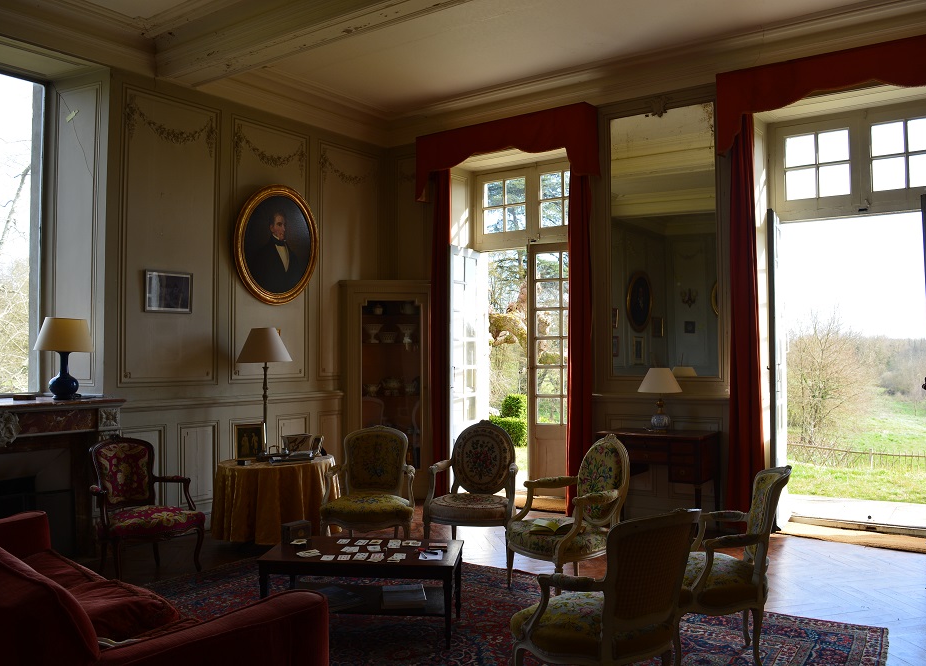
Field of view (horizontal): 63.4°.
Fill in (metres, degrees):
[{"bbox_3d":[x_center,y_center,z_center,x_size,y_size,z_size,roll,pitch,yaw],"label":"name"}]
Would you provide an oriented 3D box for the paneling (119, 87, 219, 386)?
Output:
[{"bbox_3d":[-2.193,-0.697,5.680,0.051,2.209,0.857,-1,-1,36],"label":"paneling"}]

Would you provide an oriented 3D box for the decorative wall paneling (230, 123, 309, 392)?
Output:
[{"bbox_3d":[-1.768,-0.729,6.942,0.060,2.390,0.890,-2,-2,38],"label":"decorative wall paneling"}]

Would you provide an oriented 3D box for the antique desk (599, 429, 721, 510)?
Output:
[{"bbox_3d":[1.501,1.150,5.713,0.797,0.787,0.551,-1,-1,36],"label":"antique desk"}]

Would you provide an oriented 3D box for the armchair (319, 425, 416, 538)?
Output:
[{"bbox_3d":[-0.628,1.105,5.250,0.631,0.877,0.594,0,-1,-3],"label":"armchair"}]

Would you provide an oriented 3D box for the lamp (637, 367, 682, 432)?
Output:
[{"bbox_3d":[1.512,0.517,5.734,0.348,0.493,0.348,-1,-1,36],"label":"lamp"}]

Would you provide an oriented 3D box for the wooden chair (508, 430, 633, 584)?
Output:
[{"bbox_3d":[0.680,1.149,4.691,0.620,0.960,0.600,1,-2,-30],"label":"wooden chair"}]

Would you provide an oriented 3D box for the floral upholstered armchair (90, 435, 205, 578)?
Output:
[{"bbox_3d":[-2.165,1.184,5.105,0.620,0.930,0.600,2,-3,-45],"label":"floral upholstered armchair"}]

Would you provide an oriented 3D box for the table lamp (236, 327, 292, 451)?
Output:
[{"bbox_3d":[-1.513,0.441,5.700,0.420,0.970,0.420,0,-2,0],"label":"table lamp"}]

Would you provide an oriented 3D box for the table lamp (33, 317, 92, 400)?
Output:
[{"bbox_3d":[-2.815,0.180,5.289,0.410,0.575,0.410,-2,-2,38],"label":"table lamp"}]

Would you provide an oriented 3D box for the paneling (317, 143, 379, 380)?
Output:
[{"bbox_3d":[-1.081,-0.669,7.235,0.051,2.238,0.829,-1,-1,36],"label":"paneling"}]

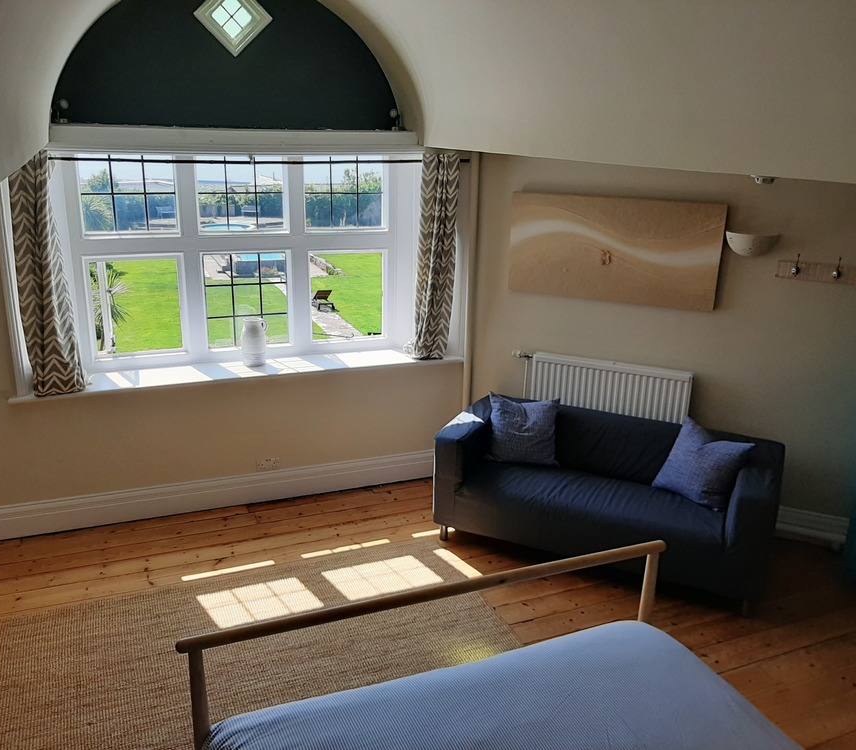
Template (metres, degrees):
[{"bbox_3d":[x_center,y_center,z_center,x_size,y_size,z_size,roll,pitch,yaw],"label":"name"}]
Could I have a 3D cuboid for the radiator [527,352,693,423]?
[{"bbox_3d":[1.140,0.229,4.800,0.970,0.620,0.095,8,18,22],"label":"radiator"}]

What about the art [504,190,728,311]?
[{"bbox_3d":[1.118,-0.765,4.578,1.260,0.610,0.040,8,18,22],"label":"art"}]

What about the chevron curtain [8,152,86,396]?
[{"bbox_3d":[-2.080,-0.538,4.098,0.260,1.320,0.130,-5,18,-21],"label":"chevron curtain"}]

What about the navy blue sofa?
[{"bbox_3d":[1.033,0.691,4.412,1.800,0.670,0.870,9,19,23],"label":"navy blue sofa"}]

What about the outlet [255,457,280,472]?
[{"bbox_3d":[-1.033,0.581,4.874,0.147,0.086,0.016,-5,18,-21],"label":"outlet"}]

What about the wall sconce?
[{"bbox_3d":[1.821,-0.732,4.228,0.285,0.130,0.125,8,18,22],"label":"wall sconce"}]

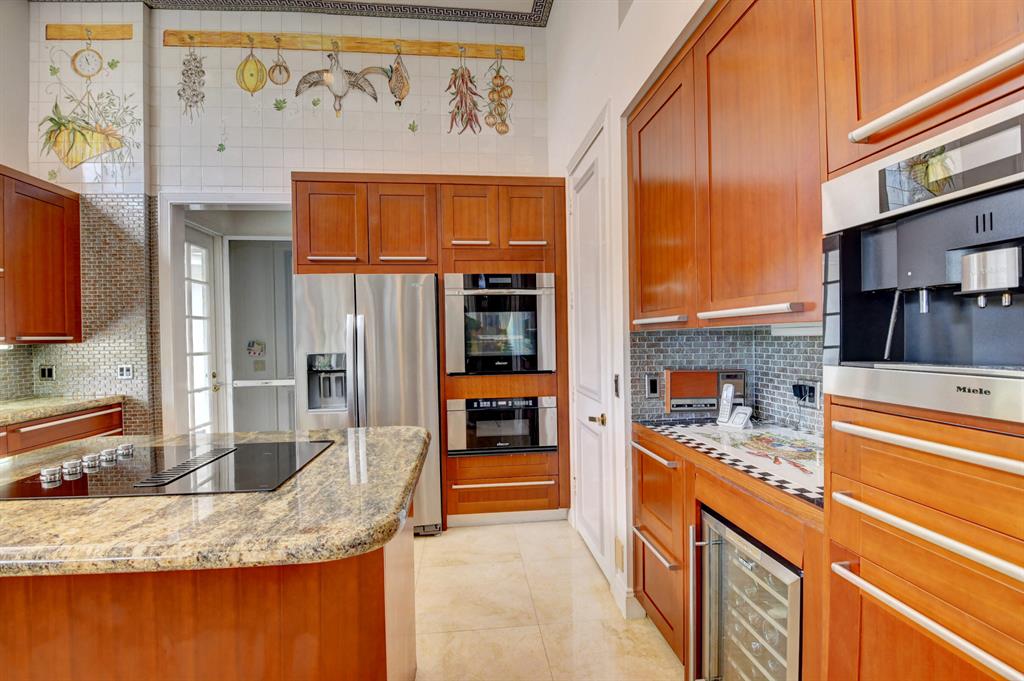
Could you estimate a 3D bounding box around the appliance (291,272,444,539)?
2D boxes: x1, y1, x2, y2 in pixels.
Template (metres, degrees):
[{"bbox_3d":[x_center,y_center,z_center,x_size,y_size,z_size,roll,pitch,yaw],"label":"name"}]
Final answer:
[{"bbox_3d":[-0.985,0.449,3.169,0.910,1.776,0.780,-1,1,-6],"label":"appliance"}]

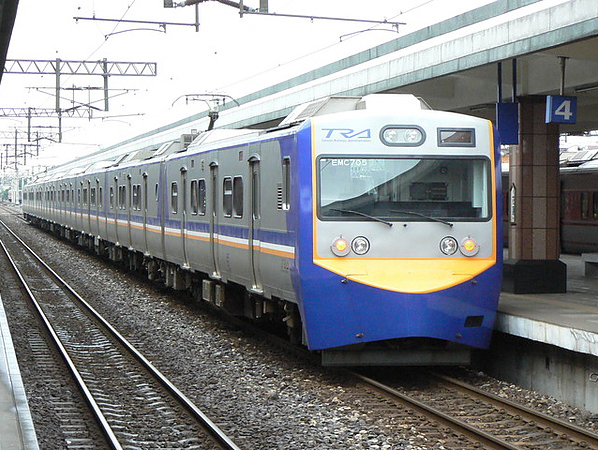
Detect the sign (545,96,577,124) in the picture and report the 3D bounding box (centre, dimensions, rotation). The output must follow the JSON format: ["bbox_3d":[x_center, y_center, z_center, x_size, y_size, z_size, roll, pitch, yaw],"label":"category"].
[{"bbox_3d":[3.799,-1.675,28.600,0.390,0.390,0.200,3,0,-12],"label":"sign"}]

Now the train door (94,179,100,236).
[{"bbox_3d":[-7.395,-0.630,72.372,0.100,2.030,1.250,0,1,-9],"label":"train door"}]

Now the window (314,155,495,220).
[{"bbox_3d":[1.430,-0.496,26.860,2.380,0.870,0.130,0,-5,-9],"label":"window"}]

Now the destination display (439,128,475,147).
[{"bbox_3d":[2.152,-1.192,27.043,0.530,0.265,0.100,0,-5,-9],"label":"destination display"}]

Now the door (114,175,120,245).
[{"bbox_3d":[-5.758,-0.457,62.343,0.100,2.030,1.250,0,1,-9],"label":"door"}]

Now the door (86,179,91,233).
[{"bbox_3d":[-8.238,-0.680,77.585,0.100,2.030,1.400,0,1,-9],"label":"door"}]

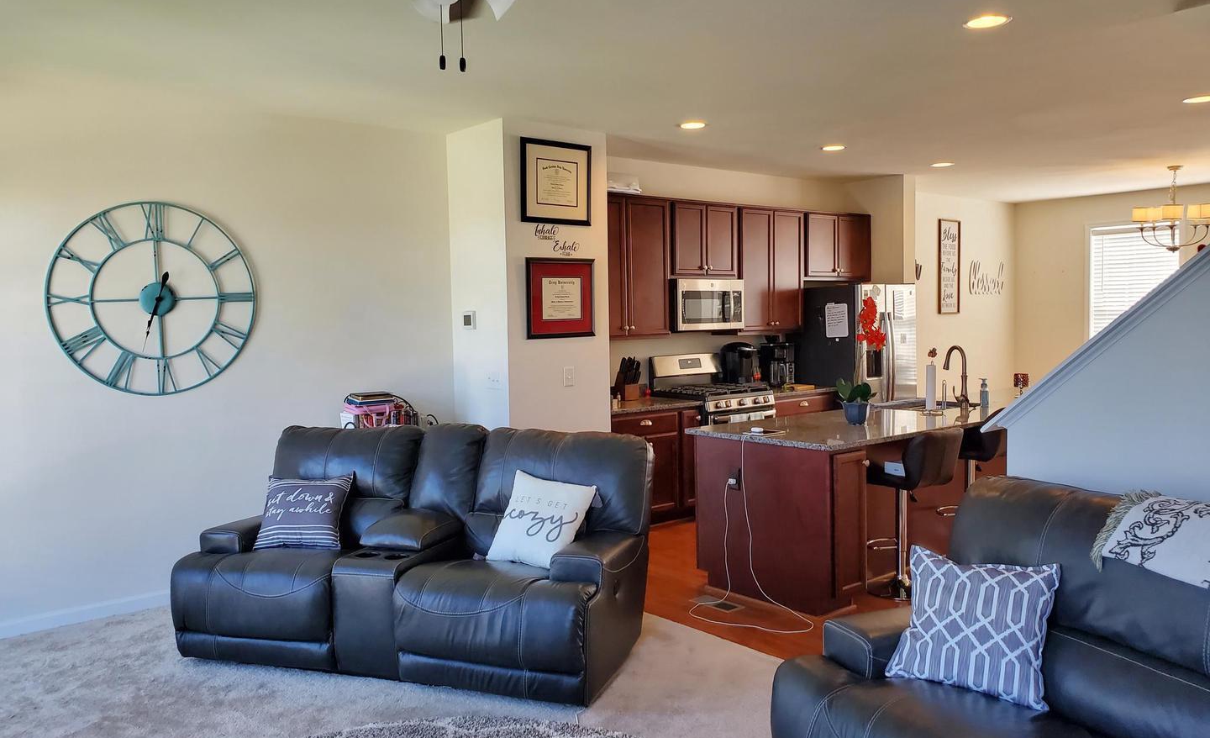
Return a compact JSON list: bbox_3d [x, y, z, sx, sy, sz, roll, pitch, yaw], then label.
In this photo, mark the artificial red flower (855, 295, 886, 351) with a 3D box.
[{"bbox_3d":[1.482,-0.259,5.080,0.165,0.300,0.150,0,4,16],"label":"artificial red flower"}]

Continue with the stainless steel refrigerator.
[{"bbox_3d":[2.299,0.116,8.323,0.850,1.768,0.820,-4,5,-40],"label":"stainless steel refrigerator"}]

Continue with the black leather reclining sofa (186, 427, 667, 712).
[{"bbox_3d":[-0.867,0.824,4.337,2.020,1.010,0.950,0,4,19],"label":"black leather reclining sofa"}]

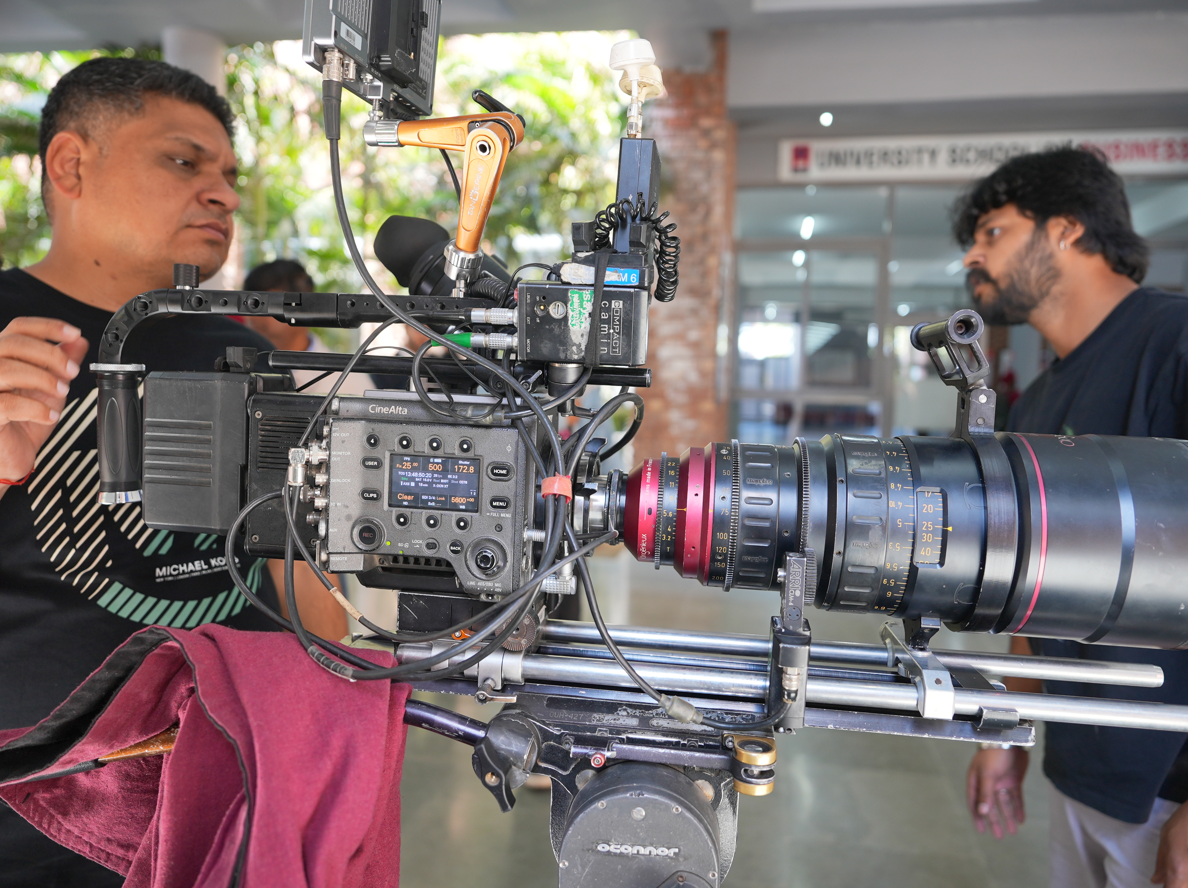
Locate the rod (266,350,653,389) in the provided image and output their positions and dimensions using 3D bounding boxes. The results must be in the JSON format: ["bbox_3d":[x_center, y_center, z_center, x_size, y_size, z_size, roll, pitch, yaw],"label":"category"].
[{"bbox_3d":[-0.109,-0.060,0.714,0.312,0.015,0.015,3,4,6],"label":"rod"}]

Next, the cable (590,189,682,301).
[{"bbox_3d":[0.031,-0.154,0.692,0.068,0.084,0.045,1,5,6],"label":"cable"}]

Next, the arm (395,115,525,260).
[{"bbox_3d":[-0.113,-0.205,0.716,0.117,0.114,0.063,2,31,10],"label":"arm"}]

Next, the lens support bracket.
[{"bbox_3d":[0.282,0.024,0.703,0.057,0.247,0.162,3,4,6],"label":"lens support bracket"}]

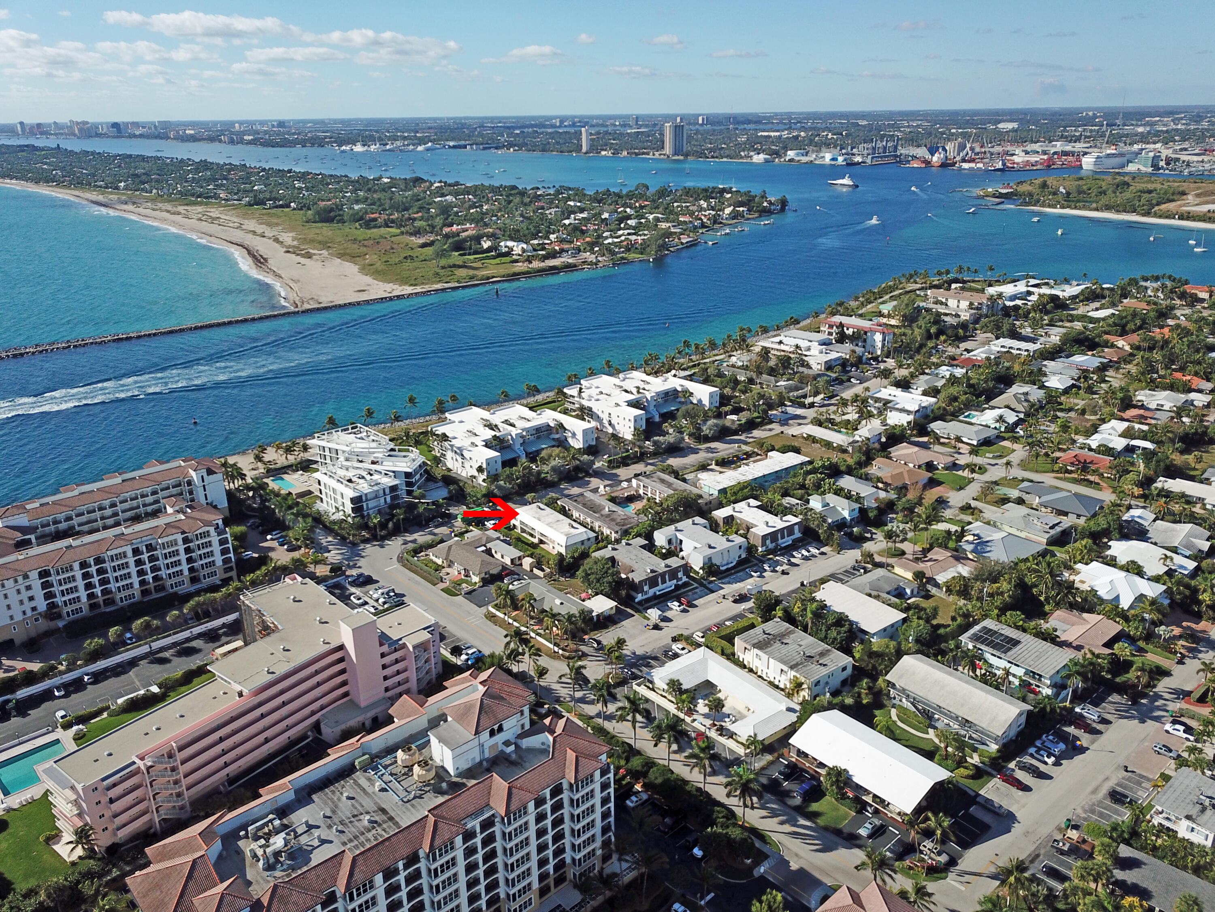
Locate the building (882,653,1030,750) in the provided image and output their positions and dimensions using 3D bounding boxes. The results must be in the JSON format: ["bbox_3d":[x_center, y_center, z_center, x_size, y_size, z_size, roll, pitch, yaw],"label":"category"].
[{"bbox_3d":[72.945,50.674,190.589,13.400,8.200,25.800,-17,26,-37],"label":"building"}]

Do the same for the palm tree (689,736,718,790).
[{"bbox_3d":[17.980,57.905,168.200,6.600,12.000,6.600,-1,21,0],"label":"palm tree"}]

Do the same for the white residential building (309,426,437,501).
[{"bbox_3d":[-87.226,4.312,319.372,35.434,12.149,58.719,-19,27,-39],"label":"white residential building"}]

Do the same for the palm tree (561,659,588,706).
[{"bbox_3d":[-7.179,50.026,195.254,6.378,12.756,6.378,-1,21,0],"label":"palm tree"}]

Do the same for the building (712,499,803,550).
[{"bbox_3d":[44.425,20.978,272.632,18.000,6.000,21.200,-16,25,-34],"label":"building"}]

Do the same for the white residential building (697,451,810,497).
[{"bbox_3d":[51.189,6.121,321.010,45.760,3.645,12.655,-16,25,-34],"label":"white residential building"}]

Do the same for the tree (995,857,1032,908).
[{"bbox_3d":[64.743,67.918,143.385,5.800,9.400,5.800,-1,21,0],"label":"tree"}]

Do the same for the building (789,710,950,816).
[{"bbox_3d":[50.086,59.252,174.844,14.882,8.403,26.525,-18,27,-38],"label":"building"}]

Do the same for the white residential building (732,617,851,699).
[{"bbox_3d":[42.049,46.053,207.028,13.400,6.000,22.200,-16,25,-34],"label":"white residential building"}]

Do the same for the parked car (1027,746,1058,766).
[{"bbox_3d":[85.102,58.523,178.444,1.820,1.500,4.600,-17,26,-37],"label":"parked car"}]

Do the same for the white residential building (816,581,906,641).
[{"bbox_3d":[59.806,39.282,223.941,13.100,5.900,22.200,-16,26,-35],"label":"white residential building"}]

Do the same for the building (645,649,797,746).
[{"bbox_3d":[26.020,52.289,200.211,17.211,4.050,31.587,-16,26,-35],"label":"building"}]

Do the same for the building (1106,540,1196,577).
[{"bbox_3d":[147.239,29.194,249.558,15.800,4.600,20.500,-15,25,-32],"label":"building"}]

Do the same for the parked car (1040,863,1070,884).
[{"bbox_3d":[75.722,70.517,153.975,1.820,1.450,4.550,-19,28,-40],"label":"parked car"}]

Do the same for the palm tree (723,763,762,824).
[{"bbox_3d":[24.316,60.525,161.337,6.900,11.800,6.900,-1,21,0],"label":"palm tree"}]

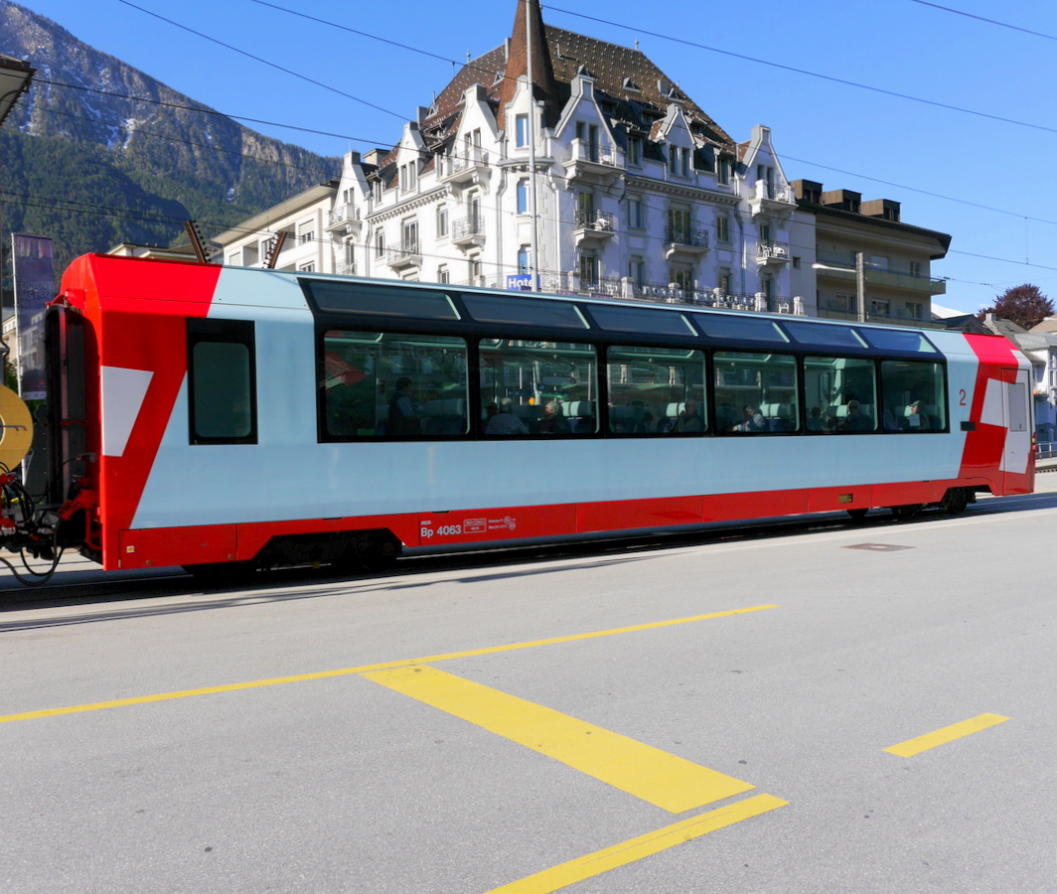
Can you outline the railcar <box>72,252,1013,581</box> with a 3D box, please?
[{"bbox_3d":[2.214,-0.420,15.850,18.390,3.625,2.680,-1,-1,-35],"label":"railcar"}]

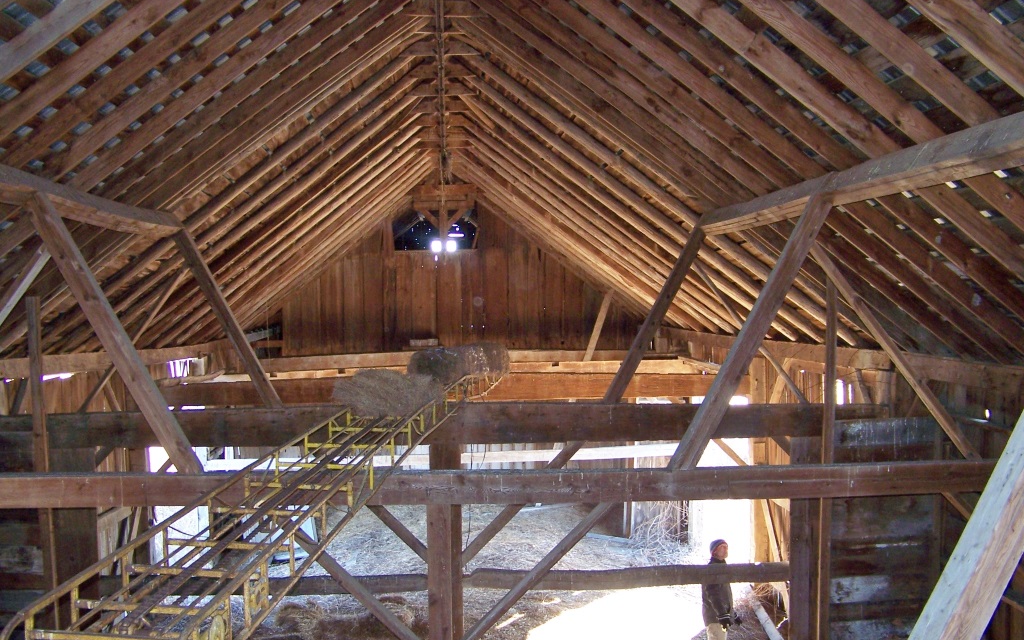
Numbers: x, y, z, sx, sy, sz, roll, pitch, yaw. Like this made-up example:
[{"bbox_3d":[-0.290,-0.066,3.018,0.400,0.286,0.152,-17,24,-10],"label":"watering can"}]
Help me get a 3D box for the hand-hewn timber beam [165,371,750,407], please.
[{"bbox_3d":[-0.861,0.952,14.500,8.300,0.310,0.300,-1,1,-4],"label":"hand-hewn timber beam"}]

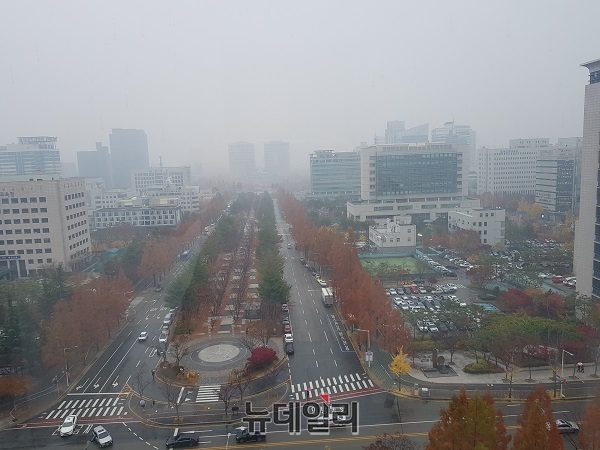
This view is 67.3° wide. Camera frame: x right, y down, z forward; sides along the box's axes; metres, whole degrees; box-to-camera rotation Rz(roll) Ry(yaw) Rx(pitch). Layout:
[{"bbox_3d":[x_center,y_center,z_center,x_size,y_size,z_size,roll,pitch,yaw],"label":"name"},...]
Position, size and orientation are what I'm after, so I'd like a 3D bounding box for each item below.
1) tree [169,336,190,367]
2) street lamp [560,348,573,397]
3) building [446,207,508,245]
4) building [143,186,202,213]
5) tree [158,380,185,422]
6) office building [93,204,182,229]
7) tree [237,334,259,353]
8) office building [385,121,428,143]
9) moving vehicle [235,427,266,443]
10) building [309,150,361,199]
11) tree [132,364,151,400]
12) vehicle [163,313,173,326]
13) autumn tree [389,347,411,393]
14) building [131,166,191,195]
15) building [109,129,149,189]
[{"bbox_3d":[-25.395,26.427,94.382,4.500,6.300,4.300,-2,8,-4],"label":"tree"},{"bbox_3d":[45.282,25.620,76.339,0.400,8.350,2.200,-2,8,-4],"label":"street lamp"},{"bbox_3d":[86.337,-0.103,220.642,16.000,16.900,25.000,-2,8,-4],"label":"building"},{"bbox_3d":[-108.600,-20.850,385.960,46.580,22.870,20.000,-3,8,-4],"label":"building"},{"bbox_3d":[-21.332,29.446,75.434,3.930,7.180,3.930,-3,8,-4],"label":"tree"},{"bbox_3d":[-116.862,-5.868,326.071,58.000,14.000,14.000,-2,8,2],"label":"office building"},{"bbox_3d":[-11.351,26.241,100.441,4.800,4.100,4.600,-2,8,-4],"label":"tree"},{"bbox_3d":[169.529,-117.519,738.783,70.740,101.310,36.000,-2,8,-4],"label":"office building"},{"bbox_3d":[-7.480,32.320,69.680,4.550,1.500,1.830,-3,8,-3],"label":"moving vehicle"},{"bbox_3d":[32.140,-43.550,417.280,46.950,48.020,20.000,-3,8,-4],"label":"building"},{"bbox_3d":[-29.285,28.844,83.026,3.320,6.860,3.320,-3,8,-4],"label":"tree"},{"bbox_3d":[-36.147,25.942,123.871,1.850,1.650,4.600,-3,8,-4],"label":"vehicle"},{"bbox_3d":[18.109,26.190,81.727,4.080,8.740,4.080,-3,8,-4],"label":"autumn tree"},{"bbox_3d":[-130.336,-33.773,428.599,49.000,41.400,24.000,-3,8,-4],"label":"building"},{"bbox_3d":[-253.726,-92.749,672.963,43.000,99.000,34.000,-3,8,-4],"label":"building"}]

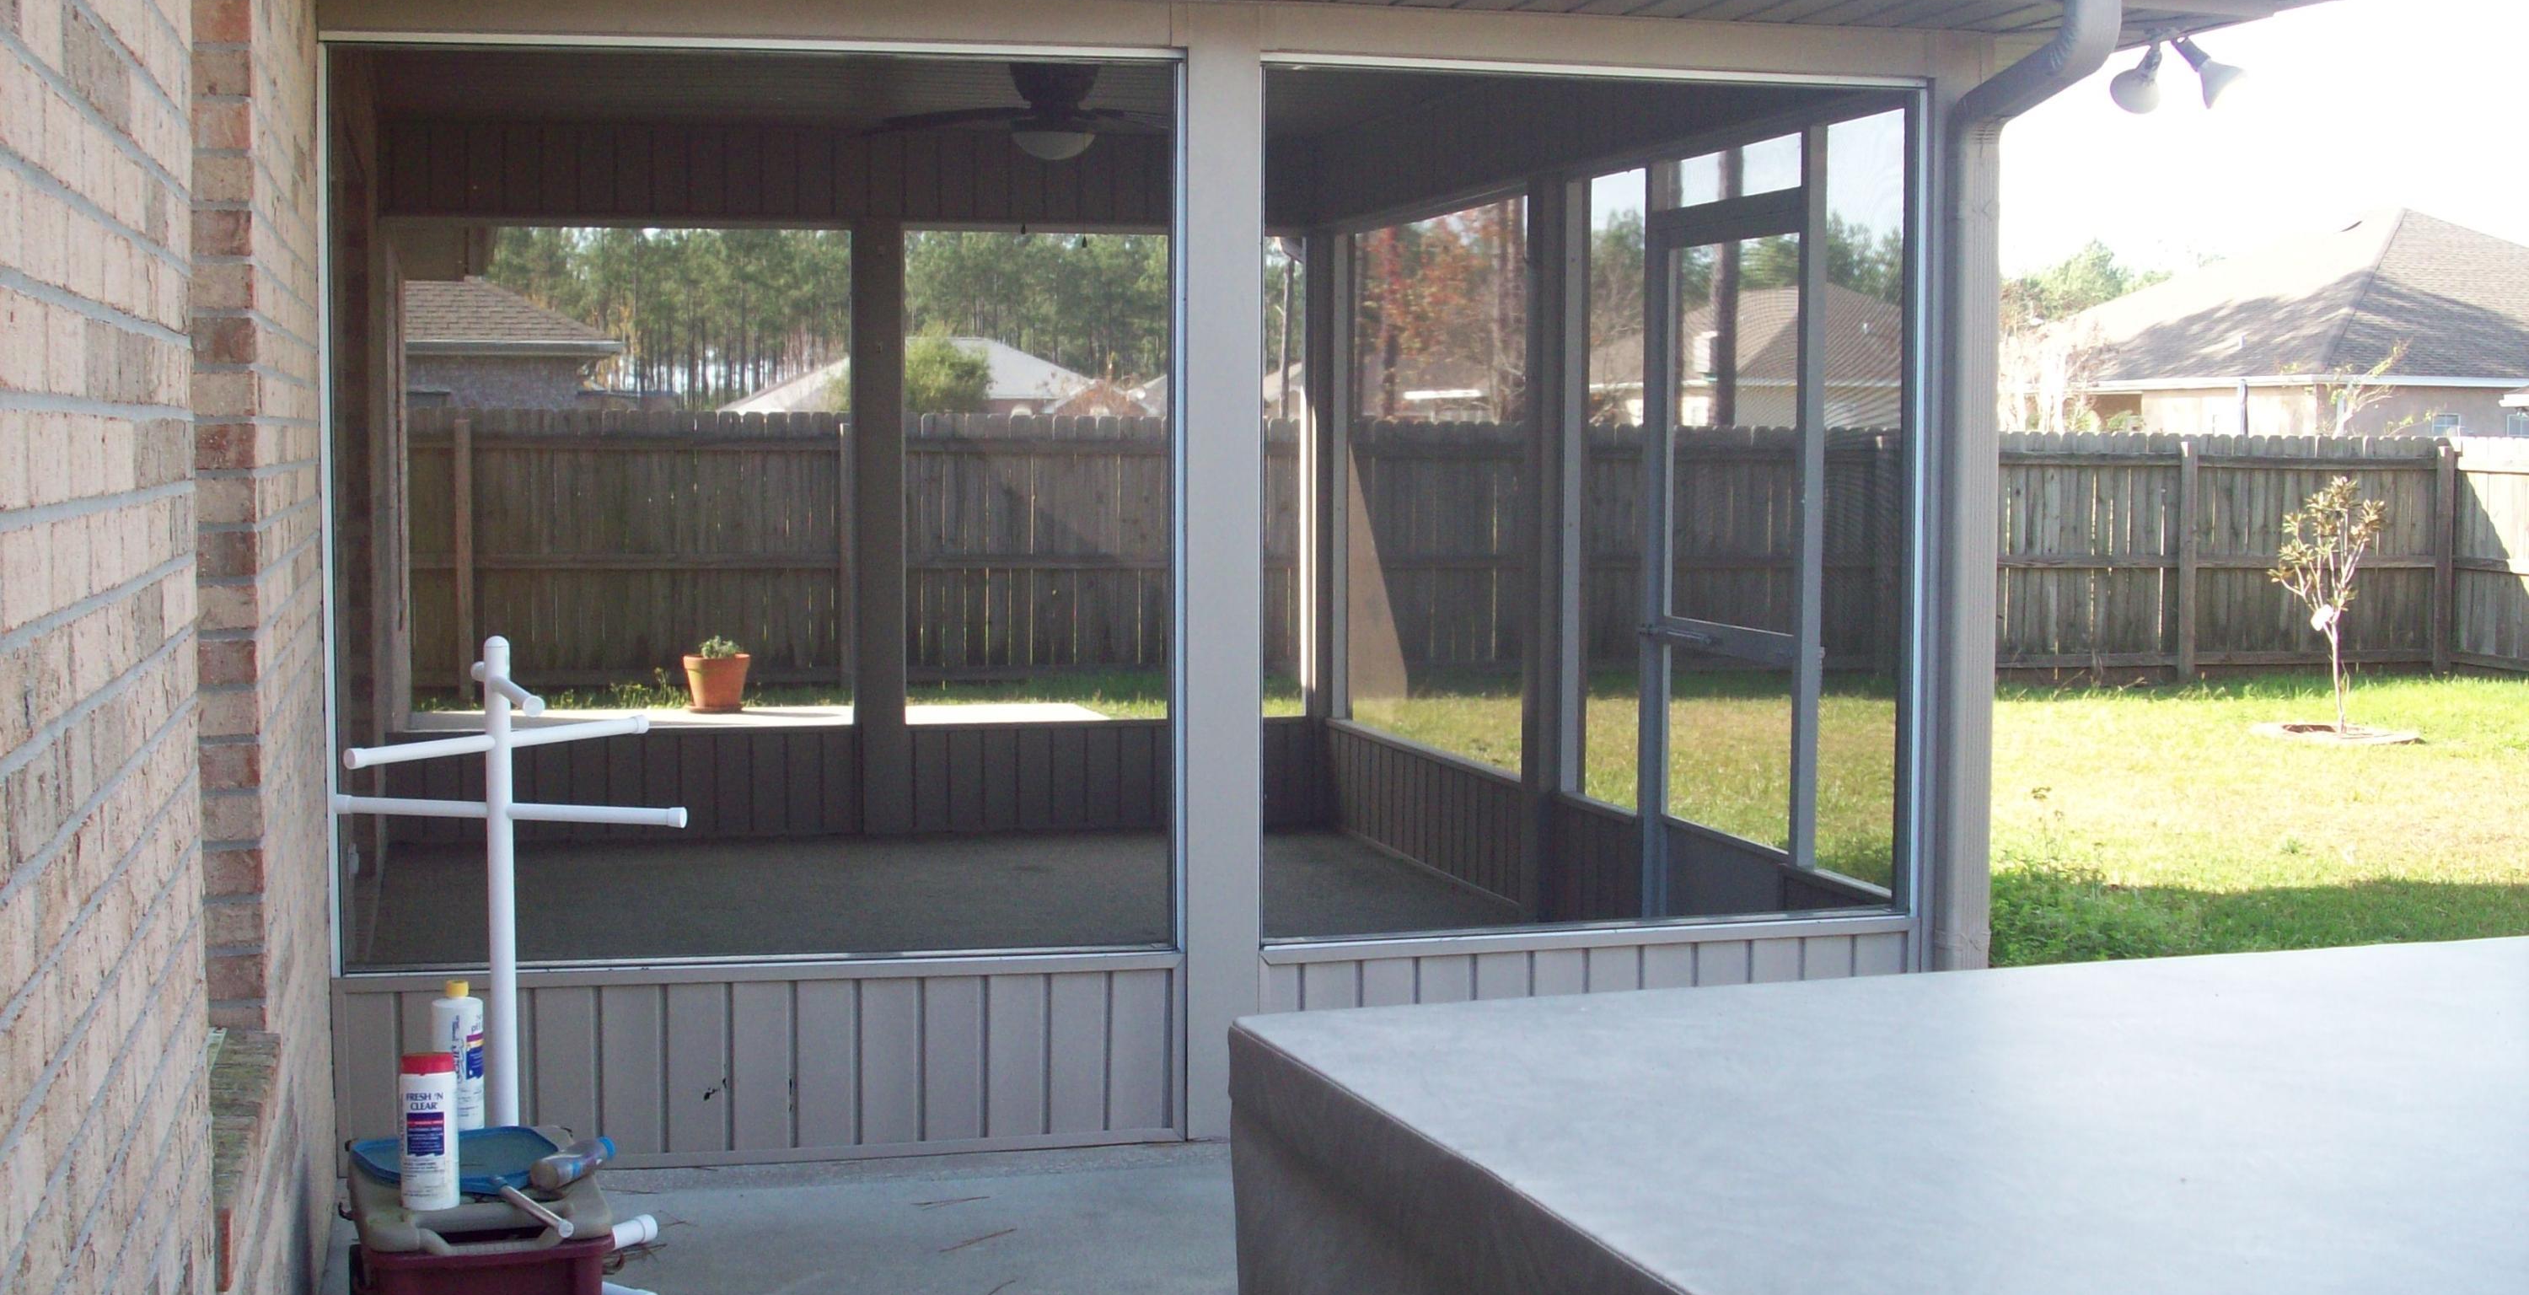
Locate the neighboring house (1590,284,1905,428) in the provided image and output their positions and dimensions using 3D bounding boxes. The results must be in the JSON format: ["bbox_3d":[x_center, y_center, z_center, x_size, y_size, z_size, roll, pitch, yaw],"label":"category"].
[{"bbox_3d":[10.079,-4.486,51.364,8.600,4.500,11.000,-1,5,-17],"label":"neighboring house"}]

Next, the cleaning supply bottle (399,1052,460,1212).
[{"bbox_3d":[-1.281,0.745,4.150,0.089,0.237,0.087,-1,4,-9],"label":"cleaning supply bottle"}]

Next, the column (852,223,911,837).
[{"bbox_3d":[-1.480,-0.459,10.464,0.180,2.360,0.170,-1,5,-14],"label":"column"}]

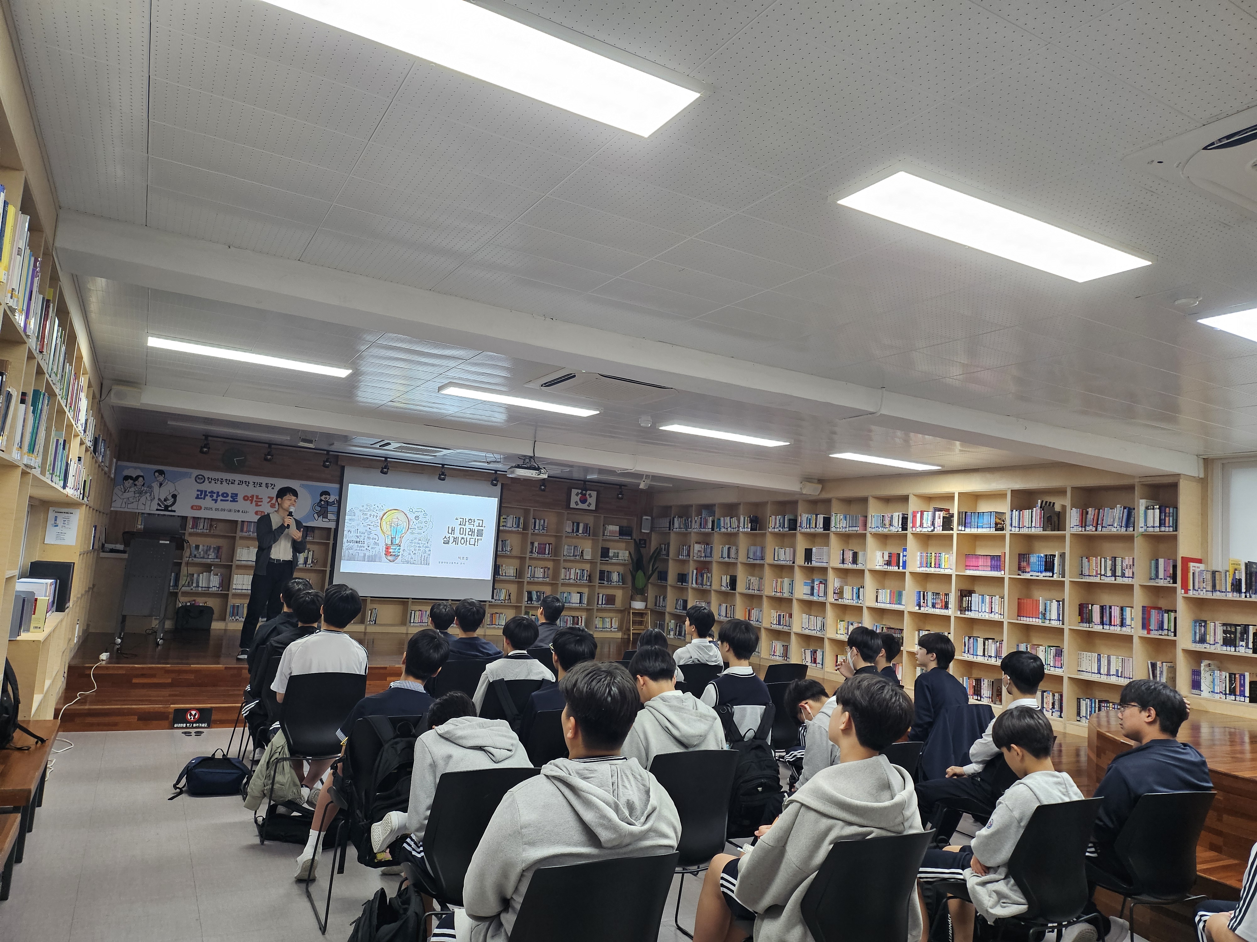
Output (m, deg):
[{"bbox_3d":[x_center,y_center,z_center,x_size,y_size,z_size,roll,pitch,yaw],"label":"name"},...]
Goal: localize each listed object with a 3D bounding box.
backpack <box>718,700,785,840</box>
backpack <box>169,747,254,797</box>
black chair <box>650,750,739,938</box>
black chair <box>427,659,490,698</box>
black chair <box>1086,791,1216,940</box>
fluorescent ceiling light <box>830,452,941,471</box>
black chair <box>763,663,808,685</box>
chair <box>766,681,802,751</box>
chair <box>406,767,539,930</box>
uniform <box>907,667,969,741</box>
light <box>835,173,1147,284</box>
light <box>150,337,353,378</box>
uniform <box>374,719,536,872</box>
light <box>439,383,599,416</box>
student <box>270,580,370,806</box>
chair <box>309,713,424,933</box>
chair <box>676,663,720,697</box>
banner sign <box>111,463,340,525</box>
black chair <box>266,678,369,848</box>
[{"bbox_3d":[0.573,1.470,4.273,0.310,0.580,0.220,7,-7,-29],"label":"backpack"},{"bbox_3d":[-2.574,1.898,5.468,0.370,0.180,0.400,6,-6,-19],"label":"backpack"},{"bbox_3d":[0.139,1.569,3.673,0.500,0.840,0.540,7,-7,-26],"label":"black chair"},{"bbox_3d":[-1.211,1.718,6.009,0.500,0.860,0.560,7,-7,-29],"label":"black chair"},{"bbox_3d":[2.025,1.692,3.565,0.500,0.840,0.540,7,-7,-22],"label":"black chair"},{"bbox_3d":[2.519,-0.112,8.466,1.230,0.050,0.280,7,-7,-29],"label":"fluorescent ceiling light"},{"bbox_3d":[1.158,2.019,7.234,0.500,0.840,0.540,7,-7,-27],"label":"black chair"},{"bbox_3d":[0.914,1.872,6.020,0.500,0.860,0.560,7,-7,-29],"label":"chair"},{"bbox_3d":[-0.557,1.370,2.937,0.500,0.820,0.530,7,-7,-29],"label":"chair"},{"bbox_3d":[1.989,1.567,5.644,0.460,0.600,0.400,9,-7,-37],"label":"uniform"},{"bbox_3d":[1.283,-0.816,2.966,1.270,0.045,0.295,7,-7,-28],"label":"light"},{"bbox_3d":[-2.428,-0.755,5.650,1.230,0.050,0.280,7,-7,-29],"label":"light"},{"bbox_3d":[-0.648,1.185,3.224,0.490,0.580,0.520,7,-7,-29],"label":"uniform"},{"bbox_3d":[-0.819,-0.555,6.846,1.270,0.045,0.295,7,-7,-28],"label":"light"},{"bbox_3d":[-1.811,1.327,5.036,0.510,1.330,0.700,8,-7,-31],"label":"student"},{"bbox_3d":[-1.124,1.508,3.947,0.500,0.860,0.560,7,-7,-29],"label":"chair"},{"bbox_3d":[0.400,1.904,6.683,0.500,0.860,0.560,7,-7,-29],"label":"chair"},{"bbox_3d":[-4.945,0.325,10.870,2.560,0.560,0.020,7,-7,-29],"label":"banner sign"},{"bbox_3d":[-1.687,1.475,4.673,0.500,0.820,0.530,7,-7,-29],"label":"black chair"}]

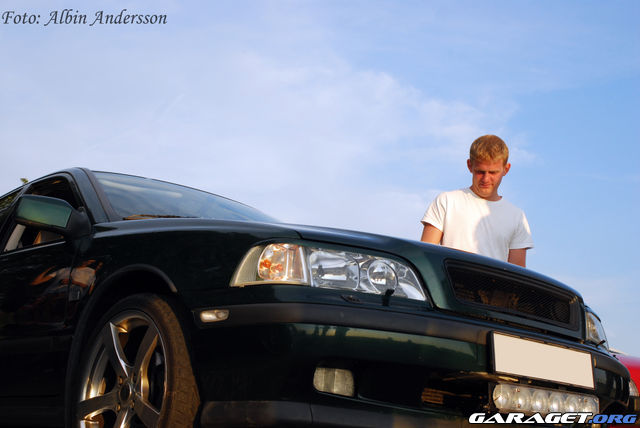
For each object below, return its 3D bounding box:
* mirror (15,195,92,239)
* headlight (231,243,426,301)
[{"bbox_3d":[-0.934,0.012,3.235,0.225,0.140,0.150,16,-21,-40],"label":"mirror"},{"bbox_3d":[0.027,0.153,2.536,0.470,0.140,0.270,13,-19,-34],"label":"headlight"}]

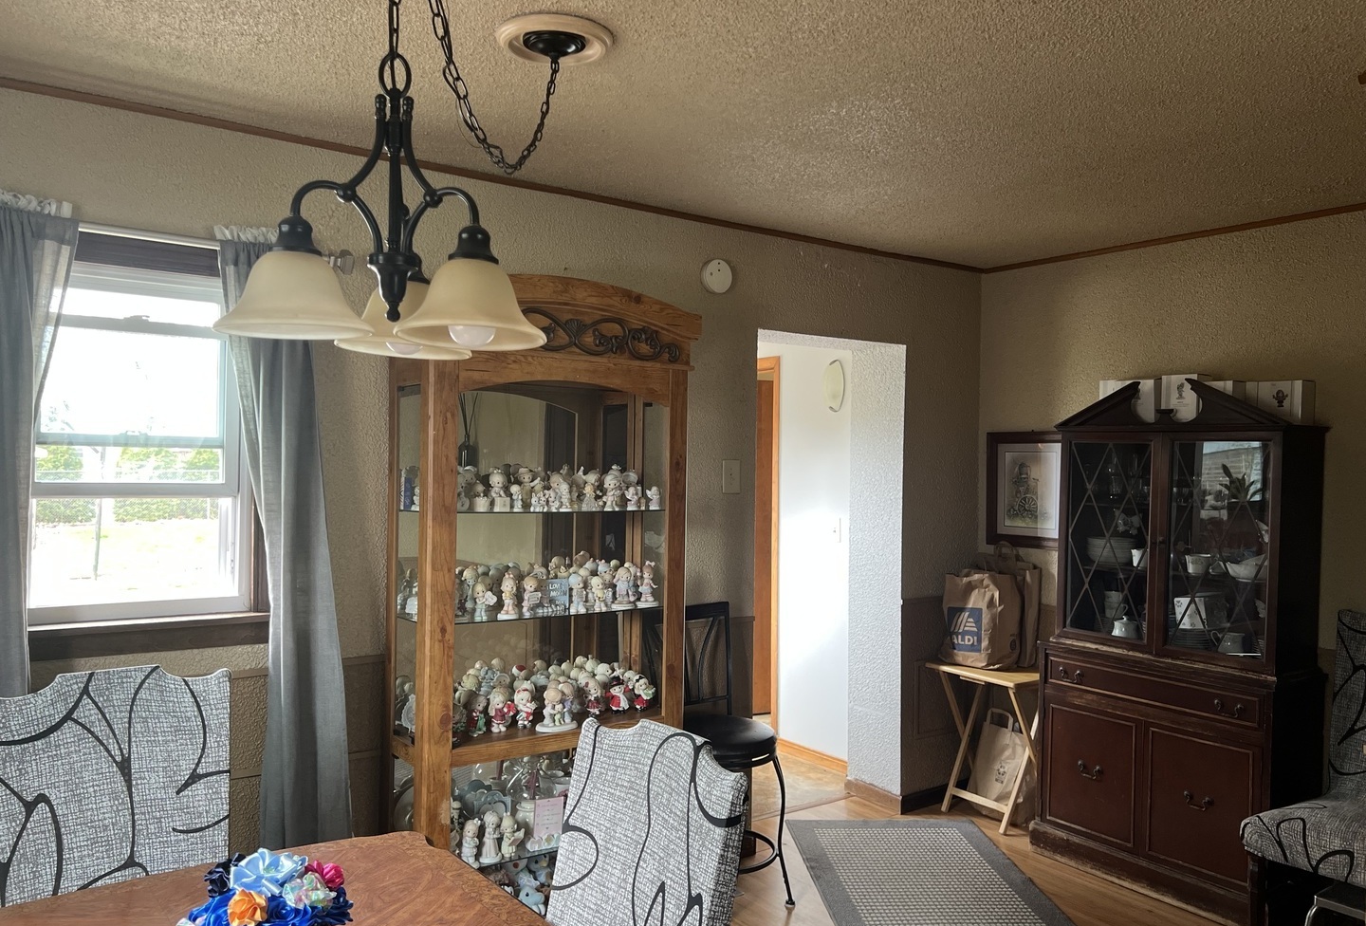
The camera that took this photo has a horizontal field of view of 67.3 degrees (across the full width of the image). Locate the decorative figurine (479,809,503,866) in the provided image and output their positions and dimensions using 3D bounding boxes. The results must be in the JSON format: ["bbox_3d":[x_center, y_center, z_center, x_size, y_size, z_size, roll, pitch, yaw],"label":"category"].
[{"bbox_3d":[-0.568,1.098,3.040,0.064,0.150,0.066,1,0,40],"label":"decorative figurine"}]

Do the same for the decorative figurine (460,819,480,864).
[{"bbox_3d":[-0.619,1.106,3.001,0.054,0.133,0.060,1,0,-44],"label":"decorative figurine"}]

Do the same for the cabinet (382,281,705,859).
[{"bbox_3d":[-0.435,0.482,3.233,0.938,2.071,0.334,1,0,-36],"label":"cabinet"}]

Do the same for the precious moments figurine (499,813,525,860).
[{"bbox_3d":[-0.515,1.111,3.063,0.066,0.127,0.068,1,0,-40],"label":"precious moments figurine"}]

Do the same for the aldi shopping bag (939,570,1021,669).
[{"bbox_3d":[1.305,0.671,4.487,0.190,0.404,0.285,1,0,-36],"label":"aldi shopping bag"}]

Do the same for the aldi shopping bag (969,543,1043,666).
[{"bbox_3d":[1.423,0.611,4.548,0.150,0.524,0.300,1,0,-36],"label":"aldi shopping bag"}]

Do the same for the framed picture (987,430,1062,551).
[{"bbox_3d":[1.528,0.117,4.515,0.030,0.514,0.470,1,0,-36],"label":"framed picture"}]

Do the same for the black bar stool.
[{"bbox_3d":[0.121,1.024,3.608,0.420,1.006,0.450,1,0,-36],"label":"black bar stool"}]

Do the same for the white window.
[{"bbox_3d":[-1.474,-0.061,2.754,0.585,0.952,0.100,1,0,-36],"label":"white window"}]

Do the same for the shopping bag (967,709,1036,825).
[{"bbox_3d":[1.405,1.329,4.535,0.140,0.439,0.275,16,-8,-35],"label":"shopping bag"}]

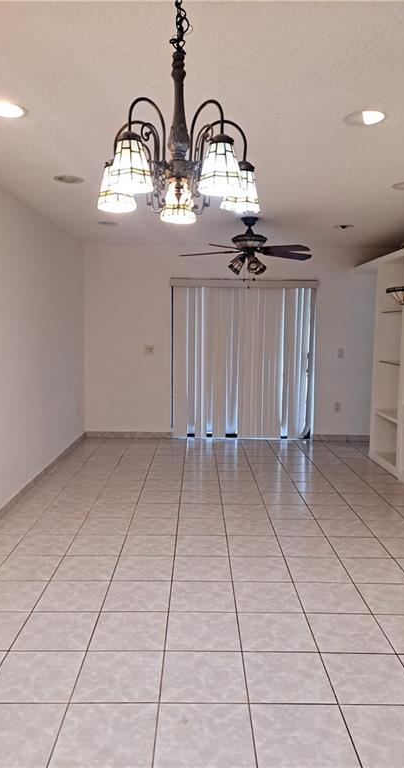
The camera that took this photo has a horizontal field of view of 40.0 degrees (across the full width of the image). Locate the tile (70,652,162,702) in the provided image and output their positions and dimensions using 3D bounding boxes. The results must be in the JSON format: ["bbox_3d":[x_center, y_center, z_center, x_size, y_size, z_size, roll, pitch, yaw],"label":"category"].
[{"bbox_3d":[-0.331,1.198,2.275,0.336,0.010,0.336,1,6,0],"label":"tile"}]

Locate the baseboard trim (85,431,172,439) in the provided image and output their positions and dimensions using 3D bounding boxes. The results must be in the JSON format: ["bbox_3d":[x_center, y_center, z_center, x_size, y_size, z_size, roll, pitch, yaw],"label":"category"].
[{"bbox_3d":[-0.932,0.652,7.030,1.091,0.080,0.012,1,6,0],"label":"baseboard trim"}]

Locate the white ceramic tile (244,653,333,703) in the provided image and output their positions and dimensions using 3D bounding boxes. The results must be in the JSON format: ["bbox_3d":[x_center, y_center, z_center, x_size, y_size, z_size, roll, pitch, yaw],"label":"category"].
[{"bbox_3d":[0.350,1.206,2.279,0.336,0.010,0.336,1,6,0],"label":"white ceramic tile"}]

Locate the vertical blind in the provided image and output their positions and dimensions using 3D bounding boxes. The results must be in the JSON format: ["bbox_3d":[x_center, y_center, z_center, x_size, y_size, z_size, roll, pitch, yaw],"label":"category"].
[{"bbox_3d":[0.521,-0.278,6.909,1.800,1.991,0.120,1,6,0],"label":"vertical blind"}]

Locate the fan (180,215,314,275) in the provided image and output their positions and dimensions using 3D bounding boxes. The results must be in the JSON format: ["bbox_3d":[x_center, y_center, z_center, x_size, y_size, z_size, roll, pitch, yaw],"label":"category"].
[{"bbox_3d":[0.433,-1.245,5.030,1.320,0.508,1.320,1,6,0],"label":"fan"}]

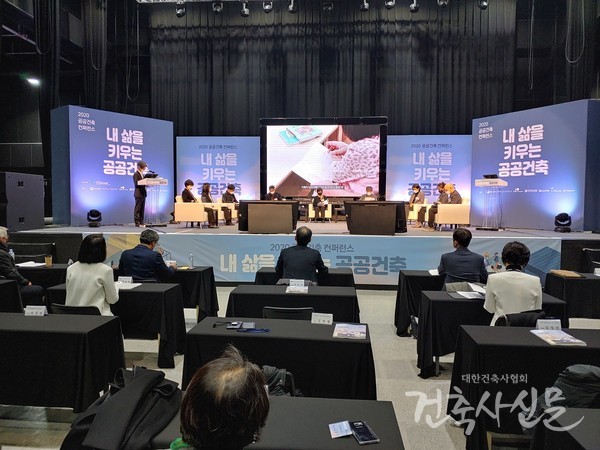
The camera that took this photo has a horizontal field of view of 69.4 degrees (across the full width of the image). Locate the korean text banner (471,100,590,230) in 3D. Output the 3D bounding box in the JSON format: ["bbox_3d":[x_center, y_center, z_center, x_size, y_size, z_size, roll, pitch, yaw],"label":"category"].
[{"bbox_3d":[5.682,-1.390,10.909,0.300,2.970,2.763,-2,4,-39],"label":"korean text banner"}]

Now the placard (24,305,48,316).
[{"bbox_3d":[-2.027,0.665,3.354,0.152,0.066,0.070,1,3,5],"label":"placard"}]

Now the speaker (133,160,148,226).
[{"bbox_3d":[-3.940,-0.754,10.642,0.380,1.600,0.480,2,3,24],"label":"speaker"}]

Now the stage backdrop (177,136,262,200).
[{"bbox_3d":[-2.906,-1.665,15.665,3.020,3.000,0.150,0,3,4],"label":"stage backdrop"}]

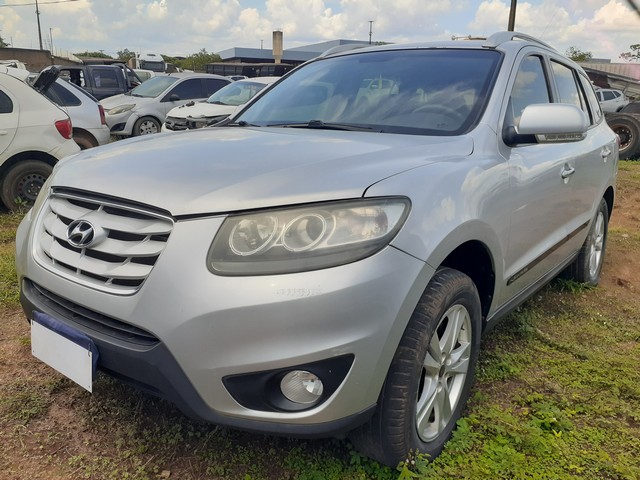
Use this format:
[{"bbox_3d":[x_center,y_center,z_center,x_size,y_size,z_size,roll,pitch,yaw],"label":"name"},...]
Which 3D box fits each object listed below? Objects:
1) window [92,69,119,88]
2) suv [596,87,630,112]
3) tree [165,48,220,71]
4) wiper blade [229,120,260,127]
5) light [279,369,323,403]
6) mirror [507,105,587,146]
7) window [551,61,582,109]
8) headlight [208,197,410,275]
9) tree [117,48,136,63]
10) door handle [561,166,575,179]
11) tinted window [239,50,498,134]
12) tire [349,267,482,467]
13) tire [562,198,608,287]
[{"bbox_3d":[-5.156,-3.882,12.000,0.620,0.440,0.050,2,1,3],"label":"window"},{"bbox_3d":[12.650,-6.501,24.400,4.300,1.680,1.820,-4,15,-19],"label":"suv"},{"bbox_3d":[-11.657,-15.250,46.000,5.800,5.000,5.200,1,14,0],"label":"tree"},{"bbox_3d":[-0.424,-0.637,2.779,0.055,0.040,0.400,-7,16,-35],"label":"wiper blade"},{"bbox_3d":[-0.042,0.413,1.396,0.115,0.110,0.080,8,14,22],"label":"light"},{"bbox_3d":[0.965,-0.492,2.088,0.290,0.170,0.190,12,17,37],"label":"mirror"},{"bbox_3d":[1.574,-0.888,3.107,0.060,0.420,0.700,-17,-2,40],"label":"window"},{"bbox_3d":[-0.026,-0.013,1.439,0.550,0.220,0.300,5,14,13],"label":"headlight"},{"bbox_3d":[-25.200,-21.900,65.000,3.600,6.000,3.600,-4,14,-22],"label":"tree"},{"bbox_3d":[1.259,-0.342,2.539,0.060,0.050,0.220,12,17,37],"label":"door handle"},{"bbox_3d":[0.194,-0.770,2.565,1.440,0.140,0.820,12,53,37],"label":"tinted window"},{"bbox_3d":[0.362,0.444,1.801,0.240,0.730,0.730,11,16,35],"label":"tire"},{"bbox_3d":[2.054,0.012,3.898,0.235,0.730,0.730,12,17,37],"label":"tire"}]

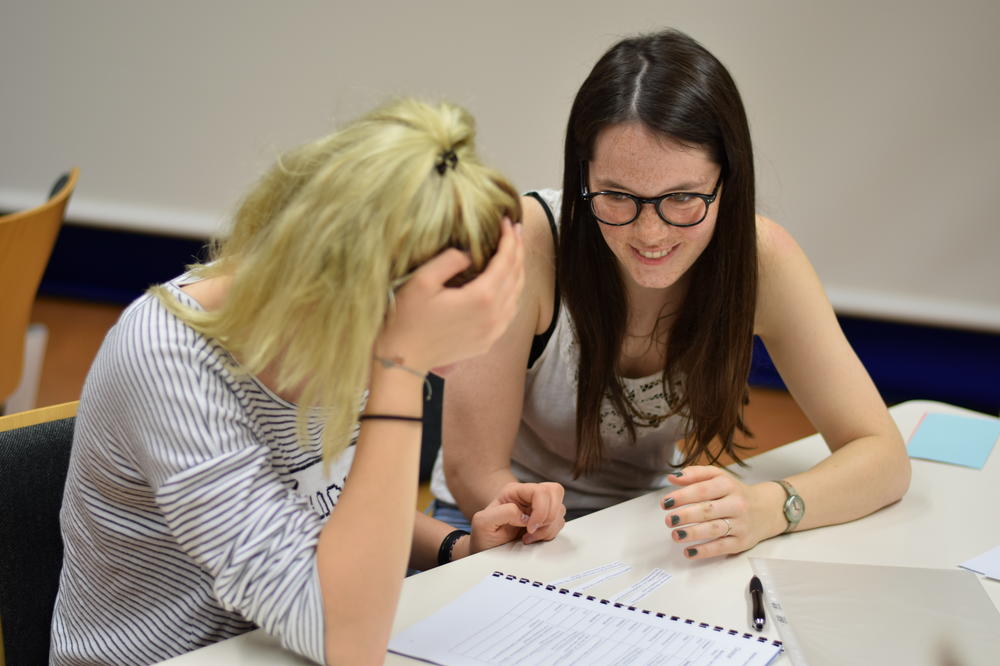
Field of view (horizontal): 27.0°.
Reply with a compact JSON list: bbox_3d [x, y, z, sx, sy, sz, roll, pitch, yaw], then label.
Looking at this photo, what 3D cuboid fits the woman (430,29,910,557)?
[{"bbox_3d":[0.130,0.247,2.477,0.550,1.220,0.580,-3,16,-26],"label":"woman"}]

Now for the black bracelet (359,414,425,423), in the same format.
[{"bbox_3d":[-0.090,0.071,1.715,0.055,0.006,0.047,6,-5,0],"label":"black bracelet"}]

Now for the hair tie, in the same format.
[{"bbox_3d":[-0.045,-0.145,1.765,0.024,0.012,0.022,8,-30,0],"label":"hair tie"}]

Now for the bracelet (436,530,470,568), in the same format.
[{"bbox_3d":[-0.042,0.221,2.045,0.012,0.056,0.052,17,0,28],"label":"bracelet"}]

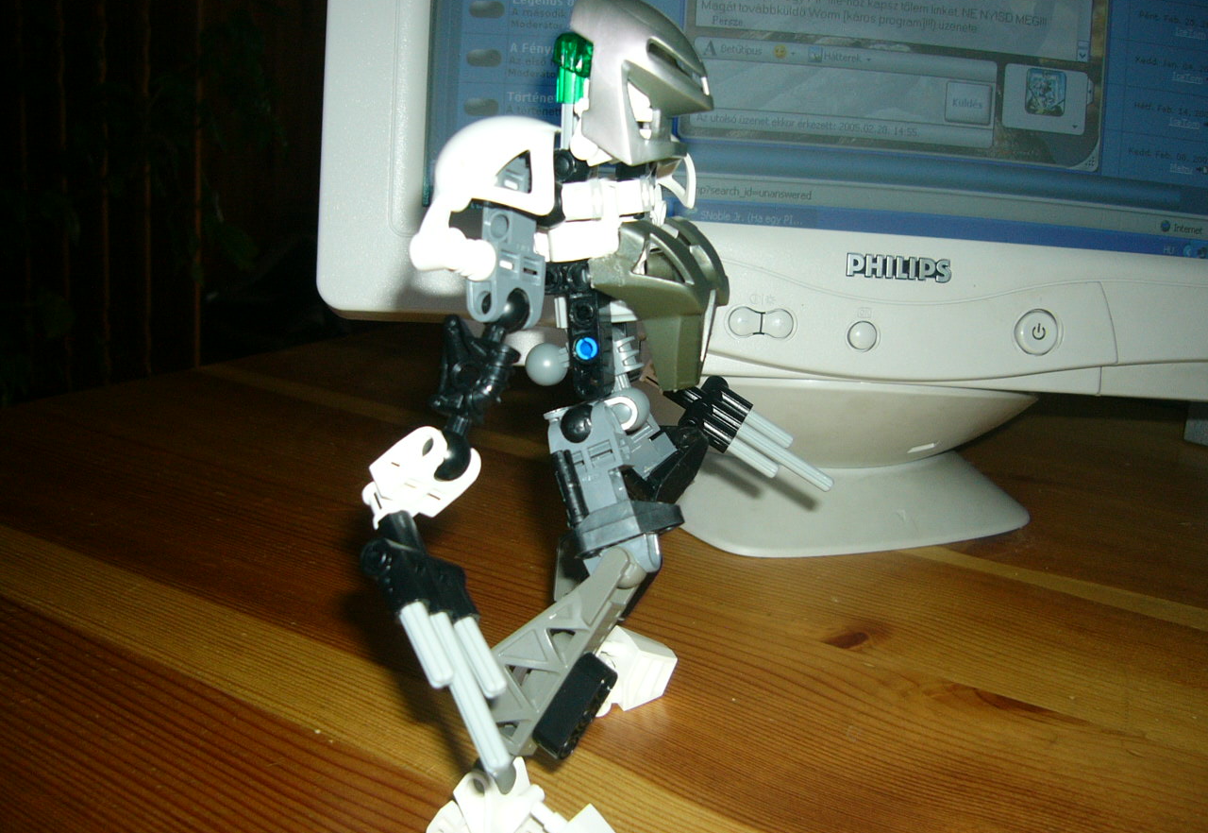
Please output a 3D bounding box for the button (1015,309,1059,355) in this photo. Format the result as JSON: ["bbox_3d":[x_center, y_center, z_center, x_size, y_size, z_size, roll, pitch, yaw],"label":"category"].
[{"bbox_3d":[0.151,-0.029,0.426,0.016,0.016,0.005,3,0,-8],"label":"button"}]

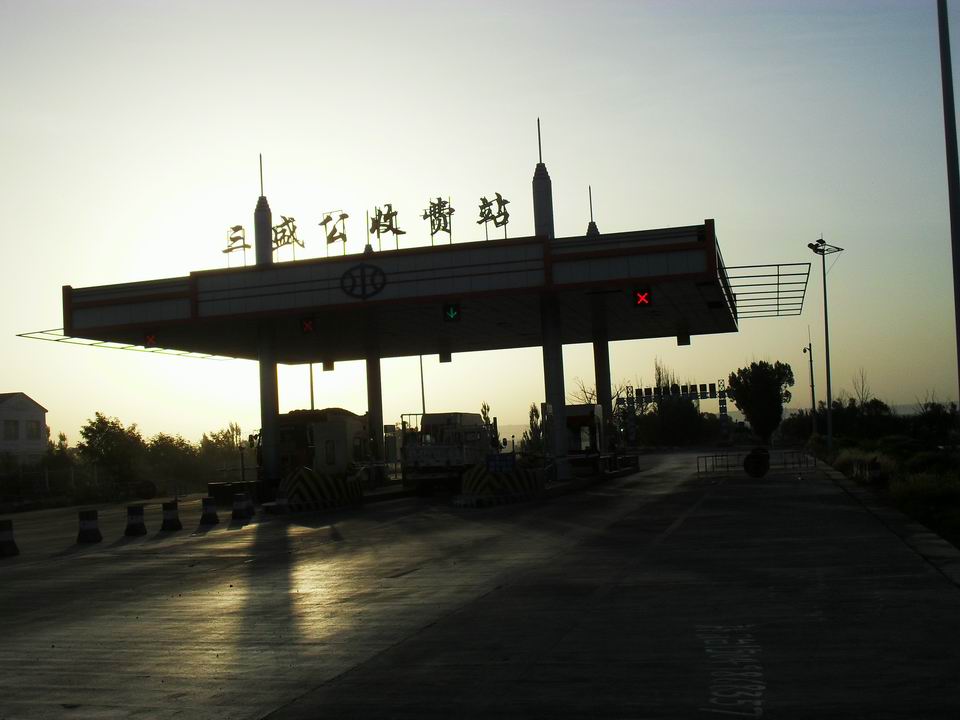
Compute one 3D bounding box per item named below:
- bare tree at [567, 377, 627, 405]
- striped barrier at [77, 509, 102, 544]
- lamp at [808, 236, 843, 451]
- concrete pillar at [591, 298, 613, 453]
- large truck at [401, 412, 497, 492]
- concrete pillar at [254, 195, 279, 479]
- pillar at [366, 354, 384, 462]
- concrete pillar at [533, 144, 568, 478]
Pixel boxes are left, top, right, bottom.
[{"bbox_3d":[9.447,4.637,92.468,4.800,6.675,4.500,-4,-4,14],"label":"bare tree"},{"bbox_3d":[-8.370,3.564,24.970,0.500,0.670,0.480,-2,-4,-19],"label":"striped barrier"},{"bbox_3d":[23.488,-0.965,78.828,2.400,14.353,2.200,-4,-4,14],"label":"lamp"},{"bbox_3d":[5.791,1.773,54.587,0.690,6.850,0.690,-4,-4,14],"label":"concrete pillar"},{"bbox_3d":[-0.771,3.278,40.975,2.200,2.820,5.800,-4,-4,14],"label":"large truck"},{"bbox_3d":[-8.333,-0.585,45.693,0.700,11.700,0.700,-4,-4,14],"label":"concrete pillar"},{"bbox_3d":[-5.125,2.823,57.347,0.690,6.304,0.690,-4,-4,14],"label":"pillar"},{"bbox_3d":[2.591,-1.488,42.922,0.720,11.950,0.720,-4,-4,14],"label":"concrete pillar"}]

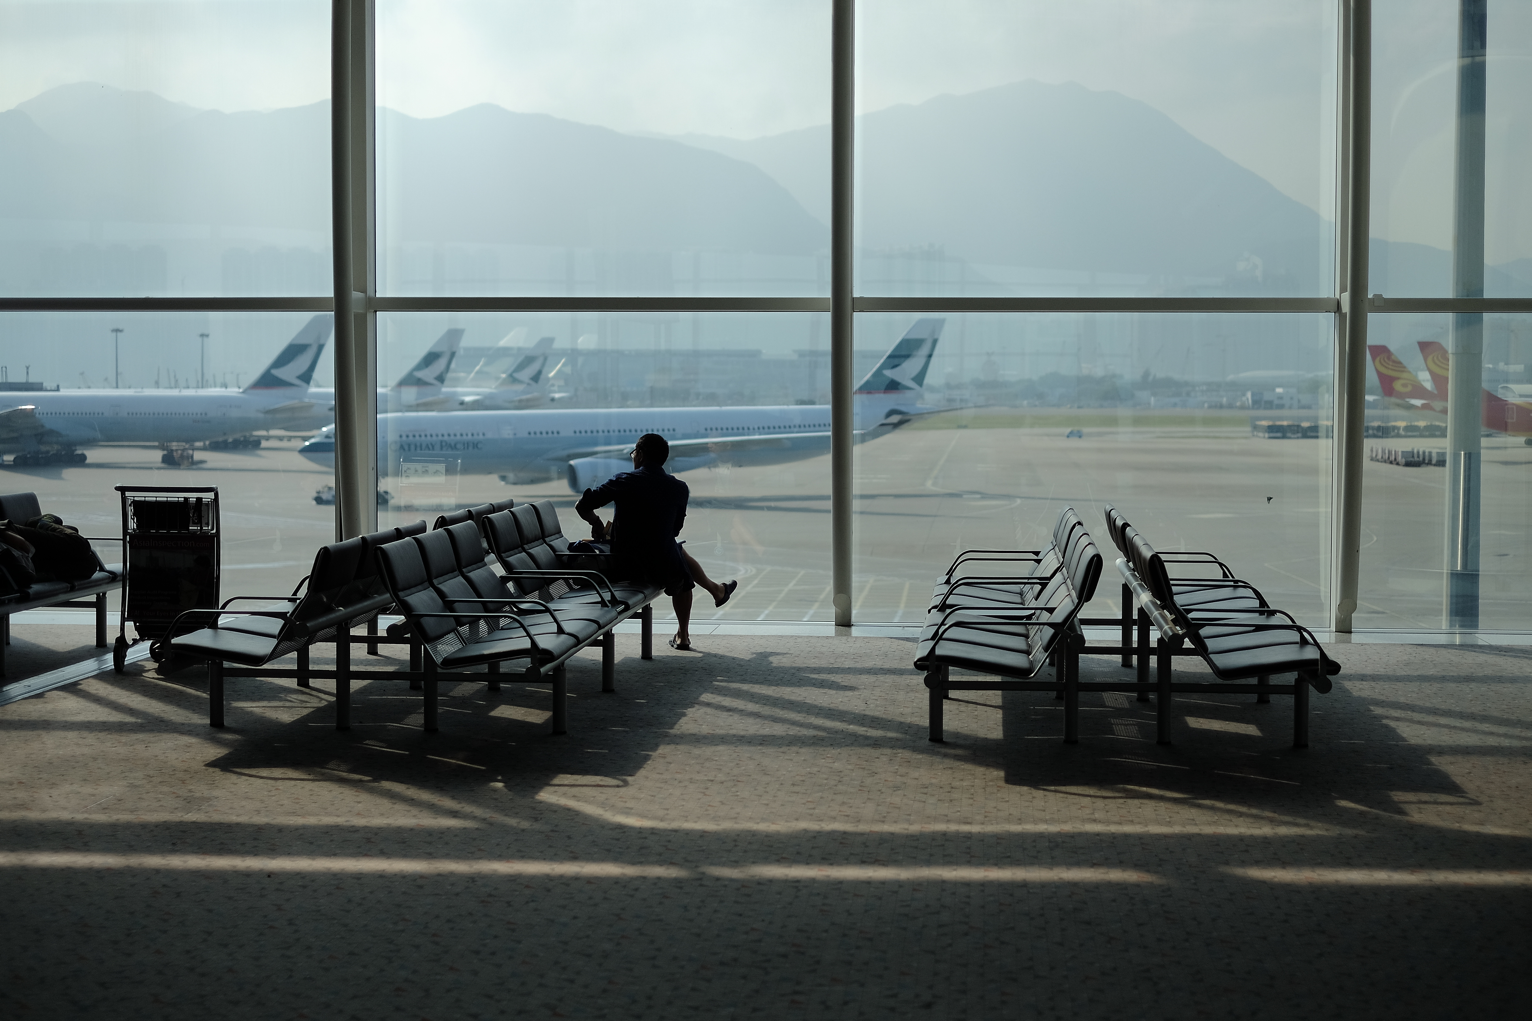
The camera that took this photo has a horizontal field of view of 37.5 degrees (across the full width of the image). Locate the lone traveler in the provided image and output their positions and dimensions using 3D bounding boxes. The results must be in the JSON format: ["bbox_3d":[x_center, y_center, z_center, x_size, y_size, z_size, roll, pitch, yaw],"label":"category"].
[{"bbox_3d":[-0.640,0.190,13.790,0.760,1.330,0.800,1,3,18],"label":"lone traveler"}]

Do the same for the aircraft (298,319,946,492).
[{"bbox_3d":[-11.400,-9.950,208.300,63.700,16.850,60.300,-1,3,-25],"label":"aircraft"}]

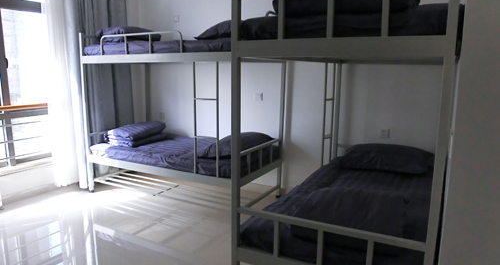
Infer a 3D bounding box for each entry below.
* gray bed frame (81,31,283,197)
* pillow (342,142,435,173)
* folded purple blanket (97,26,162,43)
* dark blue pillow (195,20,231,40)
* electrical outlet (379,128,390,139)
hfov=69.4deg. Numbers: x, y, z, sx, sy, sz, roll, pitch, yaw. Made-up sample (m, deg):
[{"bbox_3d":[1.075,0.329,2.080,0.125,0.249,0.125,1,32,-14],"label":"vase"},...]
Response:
[{"bbox_3d":[-0.731,-0.166,3.947,1.980,1.784,0.988,6,11,28],"label":"gray bed frame"},{"bbox_3d":[1.217,0.206,3.190,0.710,0.190,0.440,6,11,28],"label":"pillow"},{"bbox_3d":[-1.343,-1.078,4.142,0.400,0.165,0.630,5,10,23],"label":"folded purple blanket"},{"bbox_3d":[-0.134,-0.948,3.443,0.440,0.180,0.700,6,11,28],"label":"dark blue pillow"},{"bbox_3d":[1.294,0.014,3.460,0.086,0.086,0.012,6,11,28],"label":"electrical outlet"}]

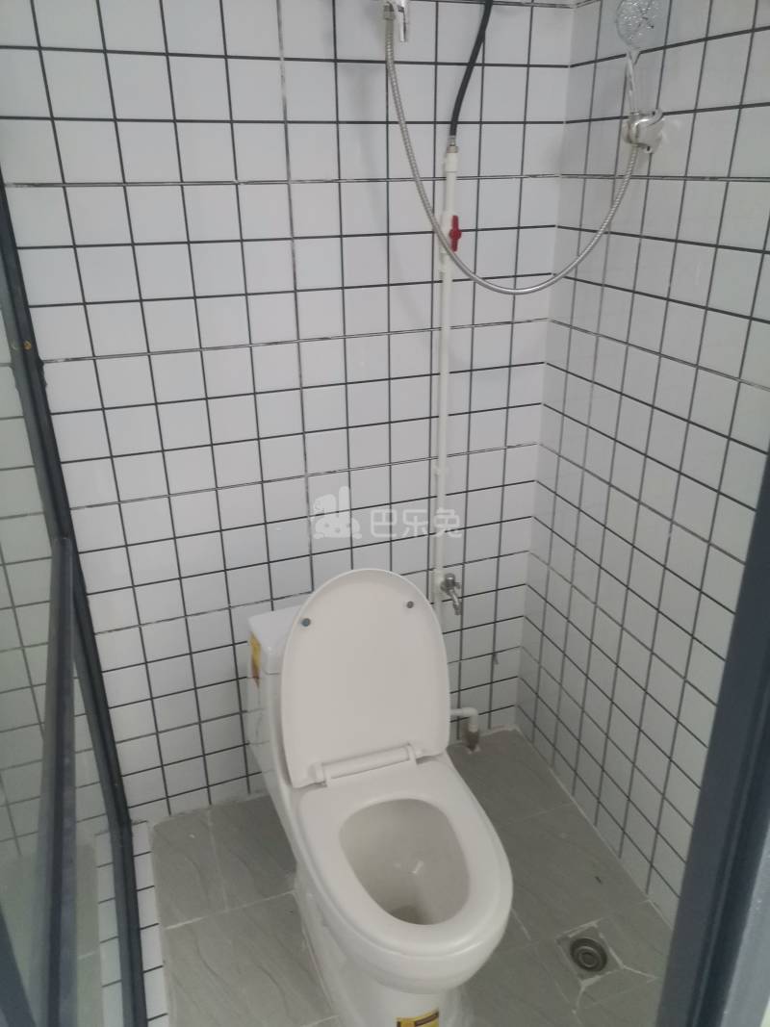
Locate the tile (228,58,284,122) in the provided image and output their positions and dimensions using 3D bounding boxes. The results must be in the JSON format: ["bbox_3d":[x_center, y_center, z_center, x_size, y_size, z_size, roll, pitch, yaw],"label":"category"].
[{"bbox_3d":[-0.231,-0.759,1.387,0.097,0.097,0.010,-9,26,-18],"label":"tile"}]

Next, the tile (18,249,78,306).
[{"bbox_3d":[-0.606,-0.428,1.395,0.097,0.097,0.010,-9,26,-18],"label":"tile"}]

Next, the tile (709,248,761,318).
[{"bbox_3d":[0.573,-0.376,1.254,0.010,0.097,0.097,-9,26,-18],"label":"tile"}]

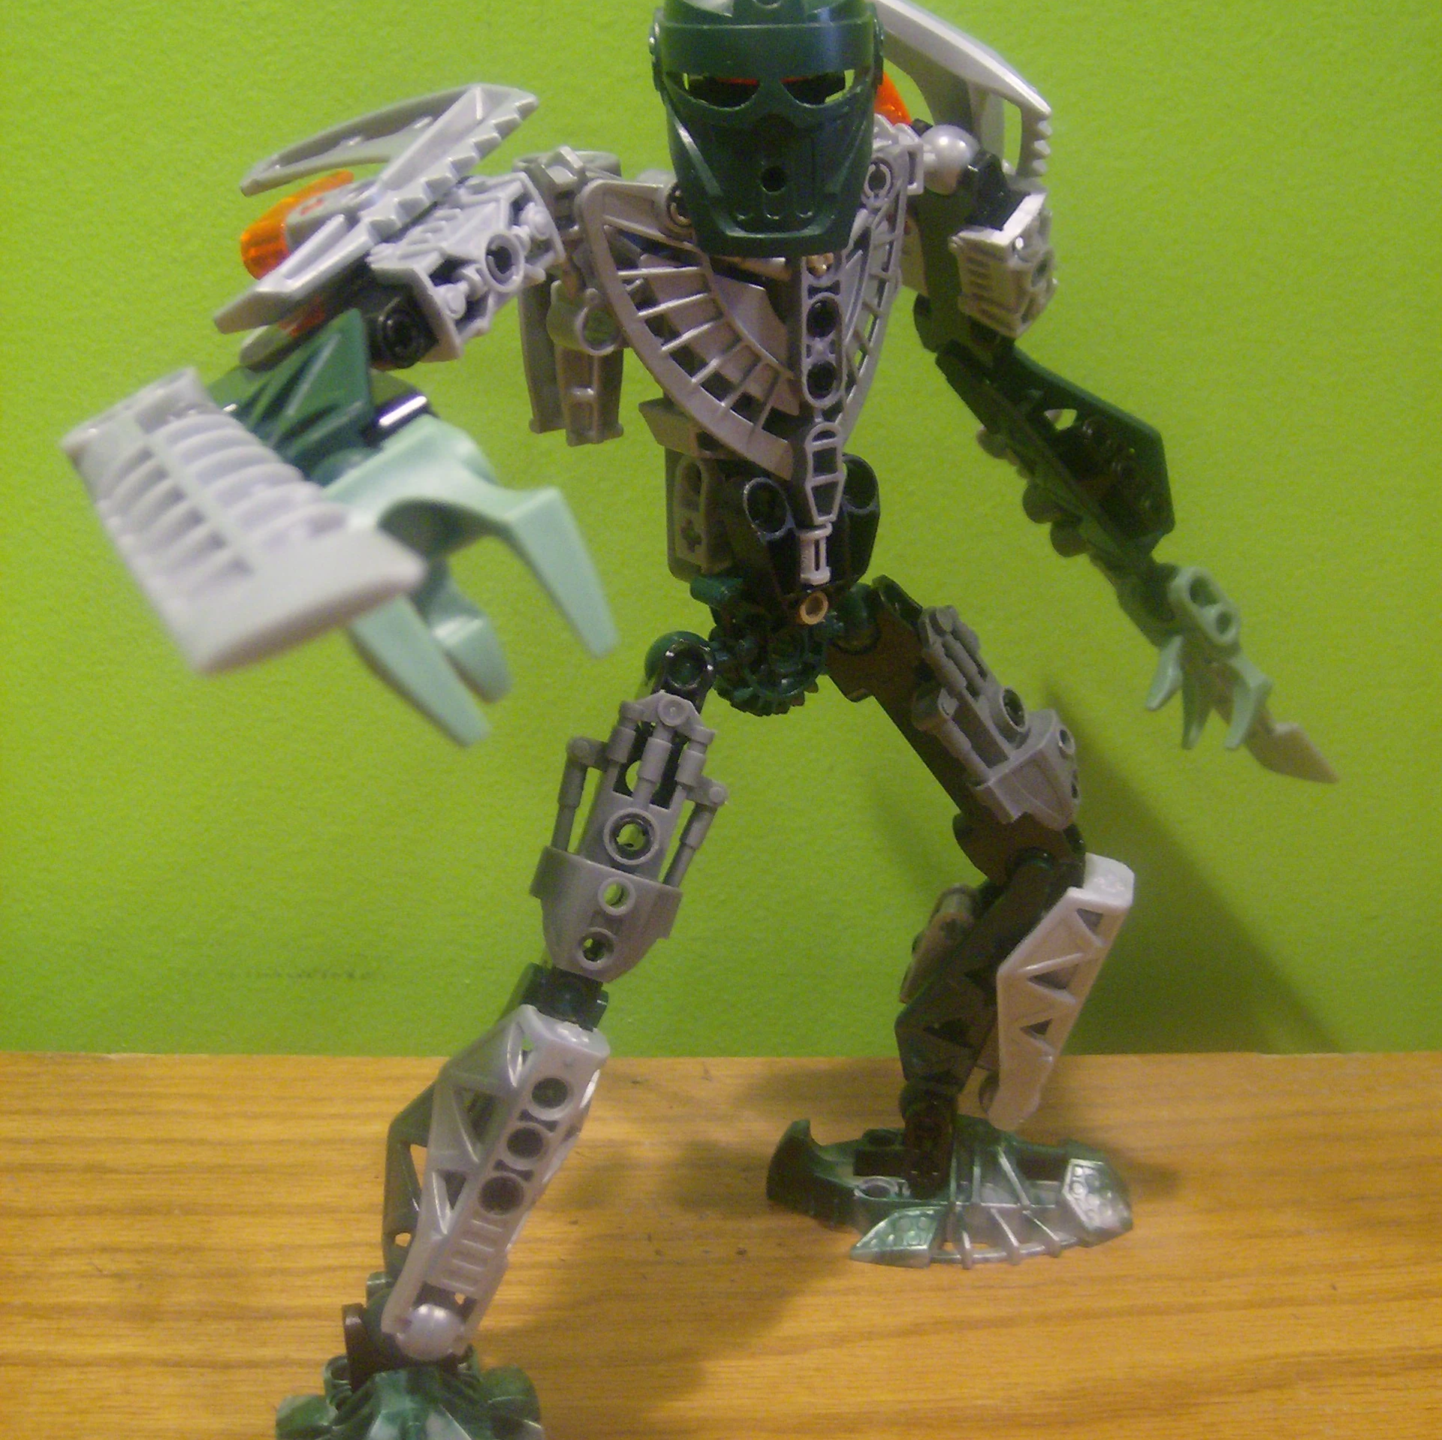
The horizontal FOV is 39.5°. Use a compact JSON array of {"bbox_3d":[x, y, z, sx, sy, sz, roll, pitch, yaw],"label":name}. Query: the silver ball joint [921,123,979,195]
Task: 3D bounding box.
[{"bbox_3d":[0.032,-0.080,0.287,0.010,0.010,0.010,0,12,0],"label":"silver ball joint"}]

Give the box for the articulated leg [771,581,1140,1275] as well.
[{"bbox_3d":[0.038,0.034,0.329,0.065,0.126,0.078,1,12,7],"label":"articulated leg"}]

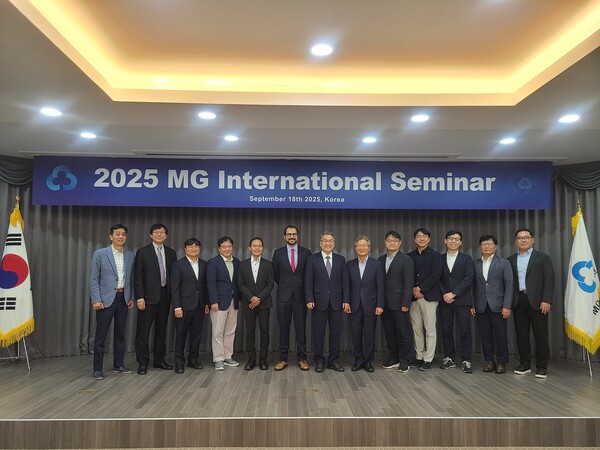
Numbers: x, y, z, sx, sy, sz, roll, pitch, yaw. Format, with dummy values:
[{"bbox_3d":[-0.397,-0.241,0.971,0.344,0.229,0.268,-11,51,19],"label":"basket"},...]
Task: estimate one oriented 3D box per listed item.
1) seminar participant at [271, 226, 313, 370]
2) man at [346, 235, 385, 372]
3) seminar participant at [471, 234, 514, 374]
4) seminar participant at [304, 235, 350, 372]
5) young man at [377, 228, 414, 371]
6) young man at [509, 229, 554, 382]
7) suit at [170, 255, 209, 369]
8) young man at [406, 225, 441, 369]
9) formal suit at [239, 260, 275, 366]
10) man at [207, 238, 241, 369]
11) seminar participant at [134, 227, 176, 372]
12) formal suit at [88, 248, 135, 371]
[{"bbox_3d":[-0.095,0.901,5.729,0.510,1.796,0.320,1,-5,-4],"label":"seminar participant"},{"bbox_3d":[0.813,0.959,5.593,0.510,1.659,0.340,-1,-5,16],"label":"man"},{"bbox_3d":[2.425,0.965,5.650,0.500,1.677,0.320,-3,-6,30],"label":"seminar participant"},{"bbox_3d":[0.334,0.942,5.676,0.530,1.708,0.330,0,-5,4],"label":"seminar participant"},{"bbox_3d":[1.212,0.933,5.662,0.490,1.722,0.360,-3,-6,30],"label":"young man"},{"bbox_3d":[2.833,0.921,5.518,0.540,1.744,0.360,-4,-7,37],"label":"young man"},{"bbox_3d":[-1.391,1.077,5.675,0.500,1.344,0.300,5,-7,-42],"label":"suit"},{"bbox_3d":[1.630,0.932,5.881,0.480,1.778,0.360,-2,-6,24],"label":"young man"},{"bbox_3d":[-0.551,1.066,5.707,0.470,1.331,0.310,1,-5,-6],"label":"formal suit"},{"bbox_3d":[-0.975,0.973,5.749,0.470,1.659,0.360,3,-6,-32],"label":"man"},{"bbox_3d":[-1.803,0.873,5.628,0.530,1.817,0.350,5,-7,-40],"label":"seminar participant"},{"bbox_3d":[-2.258,0.990,5.401,0.510,1.500,0.340,4,-6,-33],"label":"formal suit"}]

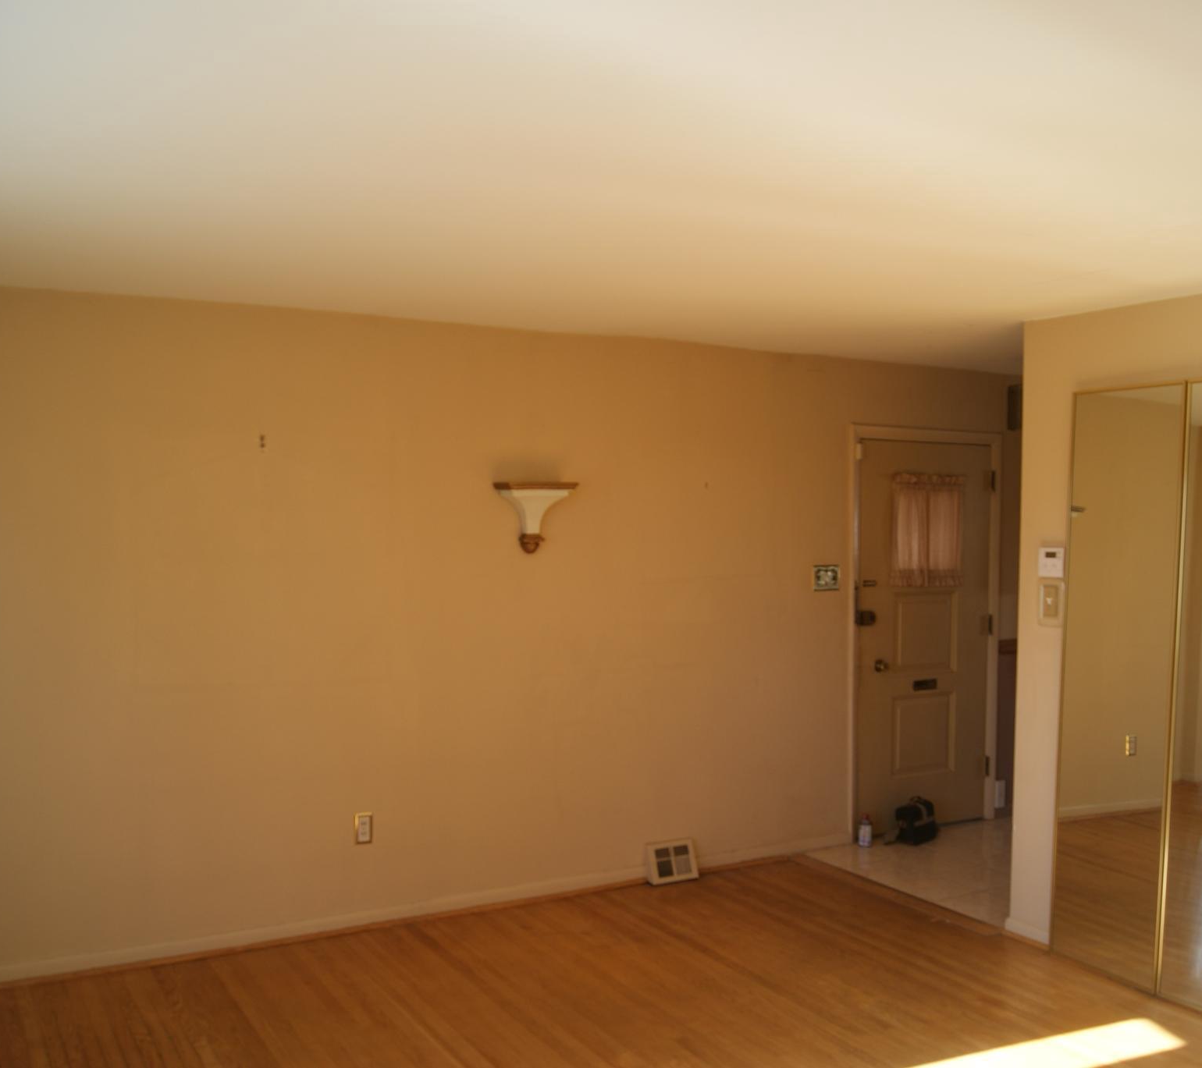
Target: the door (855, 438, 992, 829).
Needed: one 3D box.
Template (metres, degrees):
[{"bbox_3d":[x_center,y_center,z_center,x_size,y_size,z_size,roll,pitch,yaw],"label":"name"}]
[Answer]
[{"bbox_3d":[1.692,0.534,6.287,0.905,2.030,0.045,-1,3,-28],"label":"door"}]

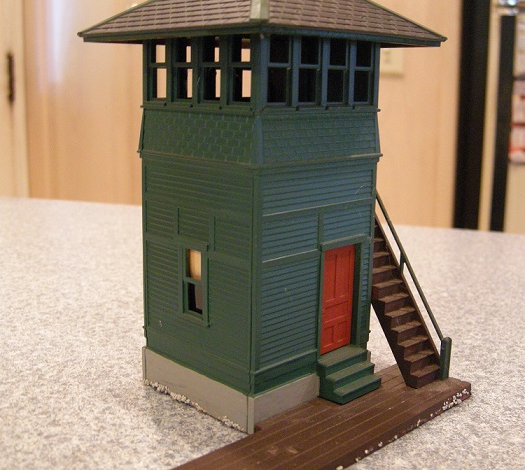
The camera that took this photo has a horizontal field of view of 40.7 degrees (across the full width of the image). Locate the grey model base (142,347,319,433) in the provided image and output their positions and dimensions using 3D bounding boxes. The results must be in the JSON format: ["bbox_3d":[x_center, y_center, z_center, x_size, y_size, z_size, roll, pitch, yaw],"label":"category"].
[{"bbox_3d":[-0.001,0.033,0.178,0.041,0.009,0.040,-11,17,-43],"label":"grey model base"}]

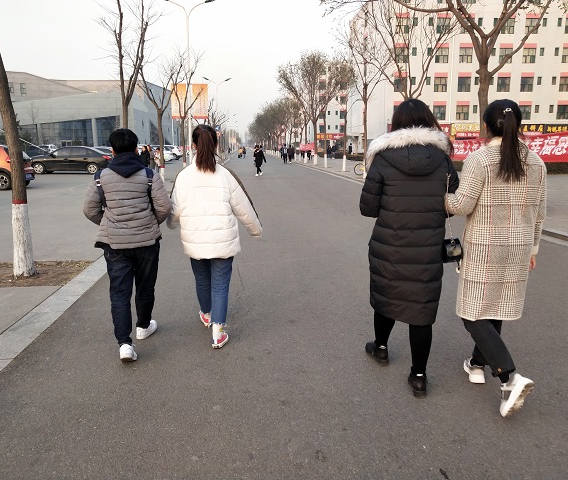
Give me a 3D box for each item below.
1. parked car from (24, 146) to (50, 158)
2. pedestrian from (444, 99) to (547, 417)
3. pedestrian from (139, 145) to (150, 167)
[{"bbox_3d":[-17.488,-5.912,39.464,1.800,1.470,4.400,-2,10,-14],"label":"parked car"},{"bbox_3d":[1.197,0.078,3.164,0.580,1.700,0.700,-1,10,-9],"label":"pedestrian"},{"bbox_3d":[-6.557,-3.667,26.371,0.340,1.580,0.480,-6,11,-33],"label":"pedestrian"}]

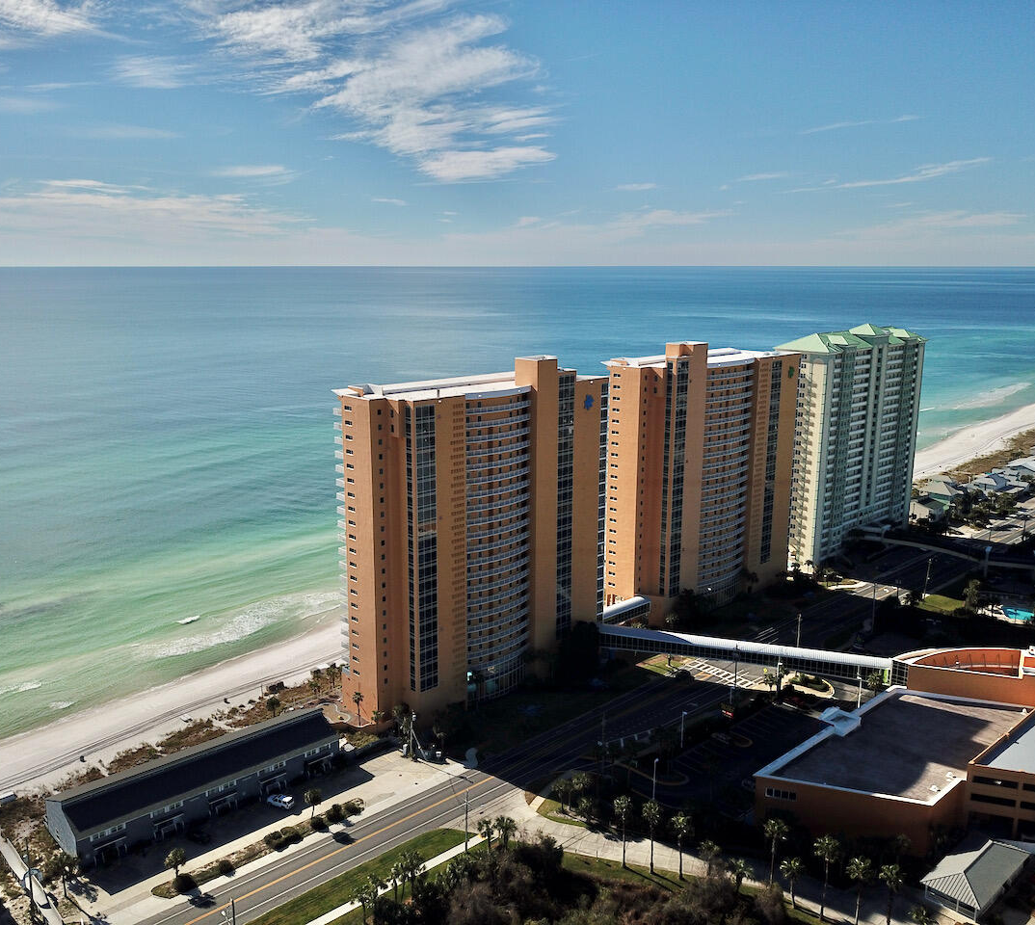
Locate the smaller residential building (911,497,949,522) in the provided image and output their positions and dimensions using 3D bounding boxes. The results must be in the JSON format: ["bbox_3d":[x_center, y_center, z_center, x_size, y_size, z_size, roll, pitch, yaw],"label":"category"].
[{"bbox_3d":[156.980,17.850,358.370,11.500,7.200,13.000,-11,16,-41],"label":"smaller residential building"}]

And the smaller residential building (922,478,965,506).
[{"bbox_3d":[171.460,13.190,375.640,11.500,9.000,13.600,-11,16,-41],"label":"smaller residential building"}]

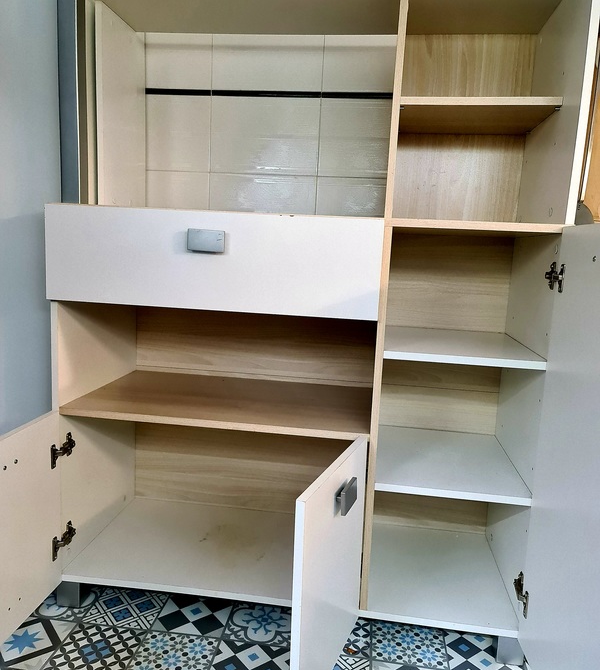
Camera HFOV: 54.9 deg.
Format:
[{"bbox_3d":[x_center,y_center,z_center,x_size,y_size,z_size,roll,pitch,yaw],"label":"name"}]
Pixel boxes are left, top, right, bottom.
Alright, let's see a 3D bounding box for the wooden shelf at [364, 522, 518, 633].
[{"bbox_3d":[0.405,0.723,1.756,0.388,0.020,0.500,4,8,8],"label":"wooden shelf"}]

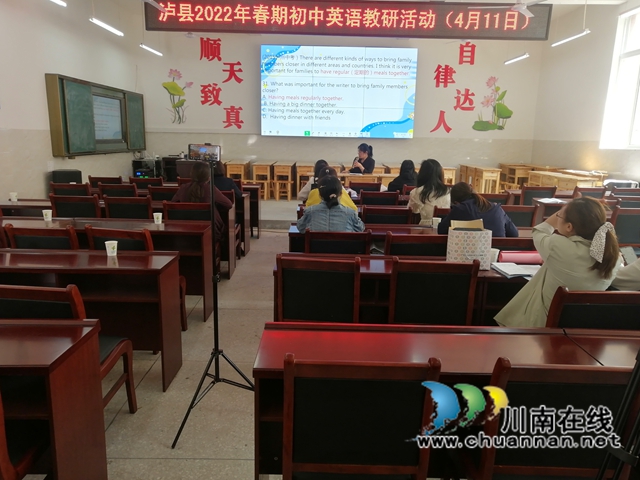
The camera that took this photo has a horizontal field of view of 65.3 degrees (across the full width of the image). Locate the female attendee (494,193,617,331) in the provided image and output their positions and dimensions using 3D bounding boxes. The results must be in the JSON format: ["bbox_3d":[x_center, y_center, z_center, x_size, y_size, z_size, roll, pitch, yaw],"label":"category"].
[{"bbox_3d":[1.138,0.389,2.554,0.591,1.241,0.739,-4,13,-25],"label":"female attendee"}]

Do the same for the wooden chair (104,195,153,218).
[{"bbox_3d":[-1.862,-0.030,5.168,0.450,0.900,0.550,1,11,-1],"label":"wooden chair"}]

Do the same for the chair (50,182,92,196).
[{"bbox_3d":[-2.977,-0.292,6.194,0.450,0.890,0.510,1,12,0],"label":"chair"}]

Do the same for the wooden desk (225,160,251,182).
[{"bbox_3d":[-1.788,-1.325,10.984,0.394,0.729,1.182,1,12,-1],"label":"wooden desk"}]

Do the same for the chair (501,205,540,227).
[{"bbox_3d":[2.060,0.029,5.541,0.470,0.905,0.550,1,11,0],"label":"chair"}]

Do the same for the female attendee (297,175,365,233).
[{"bbox_3d":[0.062,0.139,3.691,0.500,1.225,0.750,1,12,0],"label":"female attendee"}]

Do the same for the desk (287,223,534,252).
[{"bbox_3d":[0.944,0.293,4.230,2.400,0.765,0.400,1,11,-1],"label":"desk"}]

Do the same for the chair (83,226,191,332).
[{"bbox_3d":[-1.292,0.324,3.667,0.470,0.905,0.550,3,11,10],"label":"chair"}]

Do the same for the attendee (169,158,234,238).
[{"bbox_3d":[-1.166,-0.137,4.892,0.560,1.250,0.750,1,11,-1],"label":"attendee"}]

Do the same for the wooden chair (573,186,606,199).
[{"bbox_3d":[3.701,-0.346,7.193,0.473,0.896,0.581,0,12,-6],"label":"wooden chair"}]

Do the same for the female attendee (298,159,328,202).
[{"bbox_3d":[0.018,-0.350,6.270,0.540,1.280,0.740,1,11,0],"label":"female attendee"}]

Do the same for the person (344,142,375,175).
[{"bbox_3d":[0.674,-1.043,8.522,0.680,1.188,0.520,-10,16,-41],"label":"person"}]

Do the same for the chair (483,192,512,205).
[{"bbox_3d":[1.999,-0.170,6.129,0.450,0.890,0.510,1,12,0],"label":"chair"}]

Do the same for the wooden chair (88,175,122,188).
[{"bbox_3d":[-2.968,-0.476,7.243,0.450,0.900,0.550,1,11,-1],"label":"wooden chair"}]

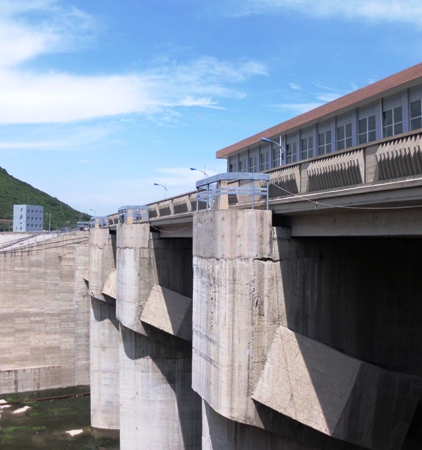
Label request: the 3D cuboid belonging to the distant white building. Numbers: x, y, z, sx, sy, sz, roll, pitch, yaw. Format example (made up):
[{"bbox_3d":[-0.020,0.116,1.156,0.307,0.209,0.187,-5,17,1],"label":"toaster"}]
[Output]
[{"bbox_3d":[-87.644,-2.920,233.198,7.306,12.851,12.401,0,-2,18],"label":"distant white building"}]

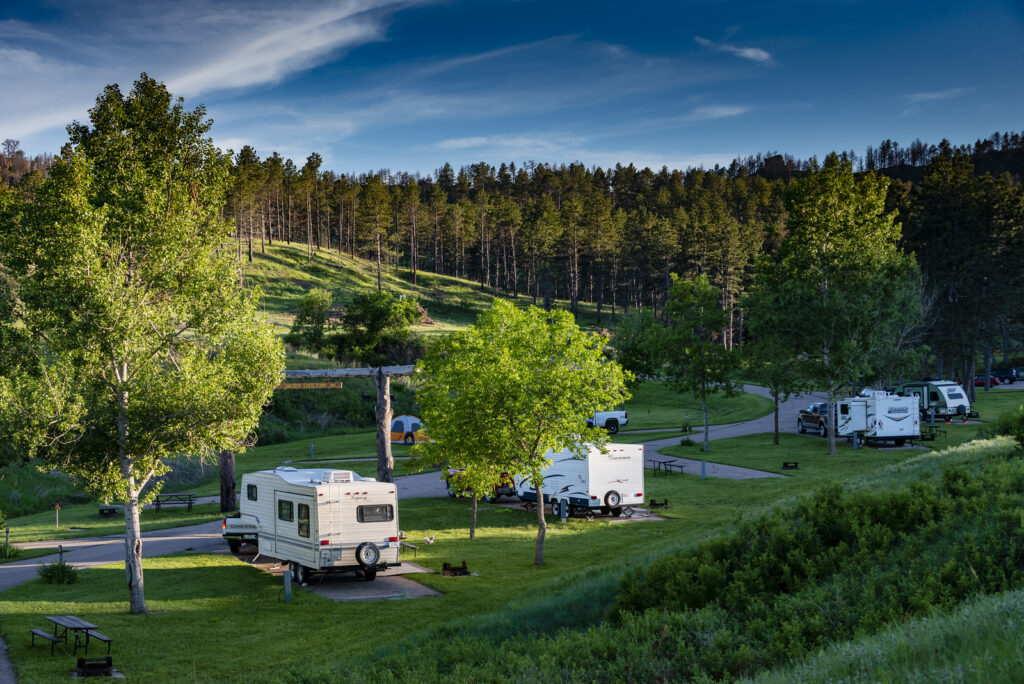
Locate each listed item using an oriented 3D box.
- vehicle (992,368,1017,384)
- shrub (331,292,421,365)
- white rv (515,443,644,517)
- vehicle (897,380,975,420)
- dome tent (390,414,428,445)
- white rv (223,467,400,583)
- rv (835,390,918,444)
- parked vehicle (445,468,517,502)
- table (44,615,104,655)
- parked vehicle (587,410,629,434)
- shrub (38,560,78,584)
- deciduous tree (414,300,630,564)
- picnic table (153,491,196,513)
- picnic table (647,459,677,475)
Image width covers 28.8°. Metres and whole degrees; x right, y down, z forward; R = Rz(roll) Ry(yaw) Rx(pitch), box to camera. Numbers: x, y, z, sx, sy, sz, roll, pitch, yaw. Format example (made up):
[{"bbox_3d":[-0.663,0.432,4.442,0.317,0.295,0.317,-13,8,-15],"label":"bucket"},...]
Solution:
[{"bbox_3d":[56.656,4.062,232.958,4.800,1.800,1.900,-1,-1,26],"label":"vehicle"},{"bbox_3d":[-10.540,-1.130,155.000,7.100,5.700,6.000,-1,-1,0],"label":"shrub"},{"bbox_3d":[2.740,5.630,84.700,2.480,3.100,8.600,-1,-1,-22],"label":"white rv"},{"bbox_3d":[28.254,4.047,134.864,2.300,2.800,5.700,-1,-1,-33],"label":"vehicle"},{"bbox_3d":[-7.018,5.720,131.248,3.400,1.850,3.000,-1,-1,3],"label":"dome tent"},{"bbox_3d":[-6.090,5.581,62.230,2.500,3.250,8.600,-1,-1,-23],"label":"white rv"},{"bbox_3d":[20.756,4.321,114.520,2.850,3.000,7.300,-1,-1,-9],"label":"rv"},{"bbox_3d":[-0.807,5.701,84.407,2.000,1.900,5.700,-1,-1,-26],"label":"parked vehicle"},{"bbox_3d":[-10.625,7.077,48.130,1.450,0.760,2.400,2,-2,-25],"label":"table"},{"bbox_3d":[4.200,4.780,124.700,5.900,1.920,2.030,-1,-1,-22],"label":"parked vehicle"},{"bbox_3d":[-14.430,7.340,63.500,1.270,0.770,1.200,-1,-1,0],"label":"shrub"},{"bbox_3d":[0.360,2.910,64.200,6.900,8.500,6.600,-1,-1,0],"label":"deciduous tree"},{"bbox_3d":[-14.440,6.910,85.500,1.850,0.760,1.550,-1,-1,-7],"label":"picnic table"},{"bbox_3d":[7.196,5.988,94.940,1.450,0.760,2.300,-1,-1,-15],"label":"picnic table"}]

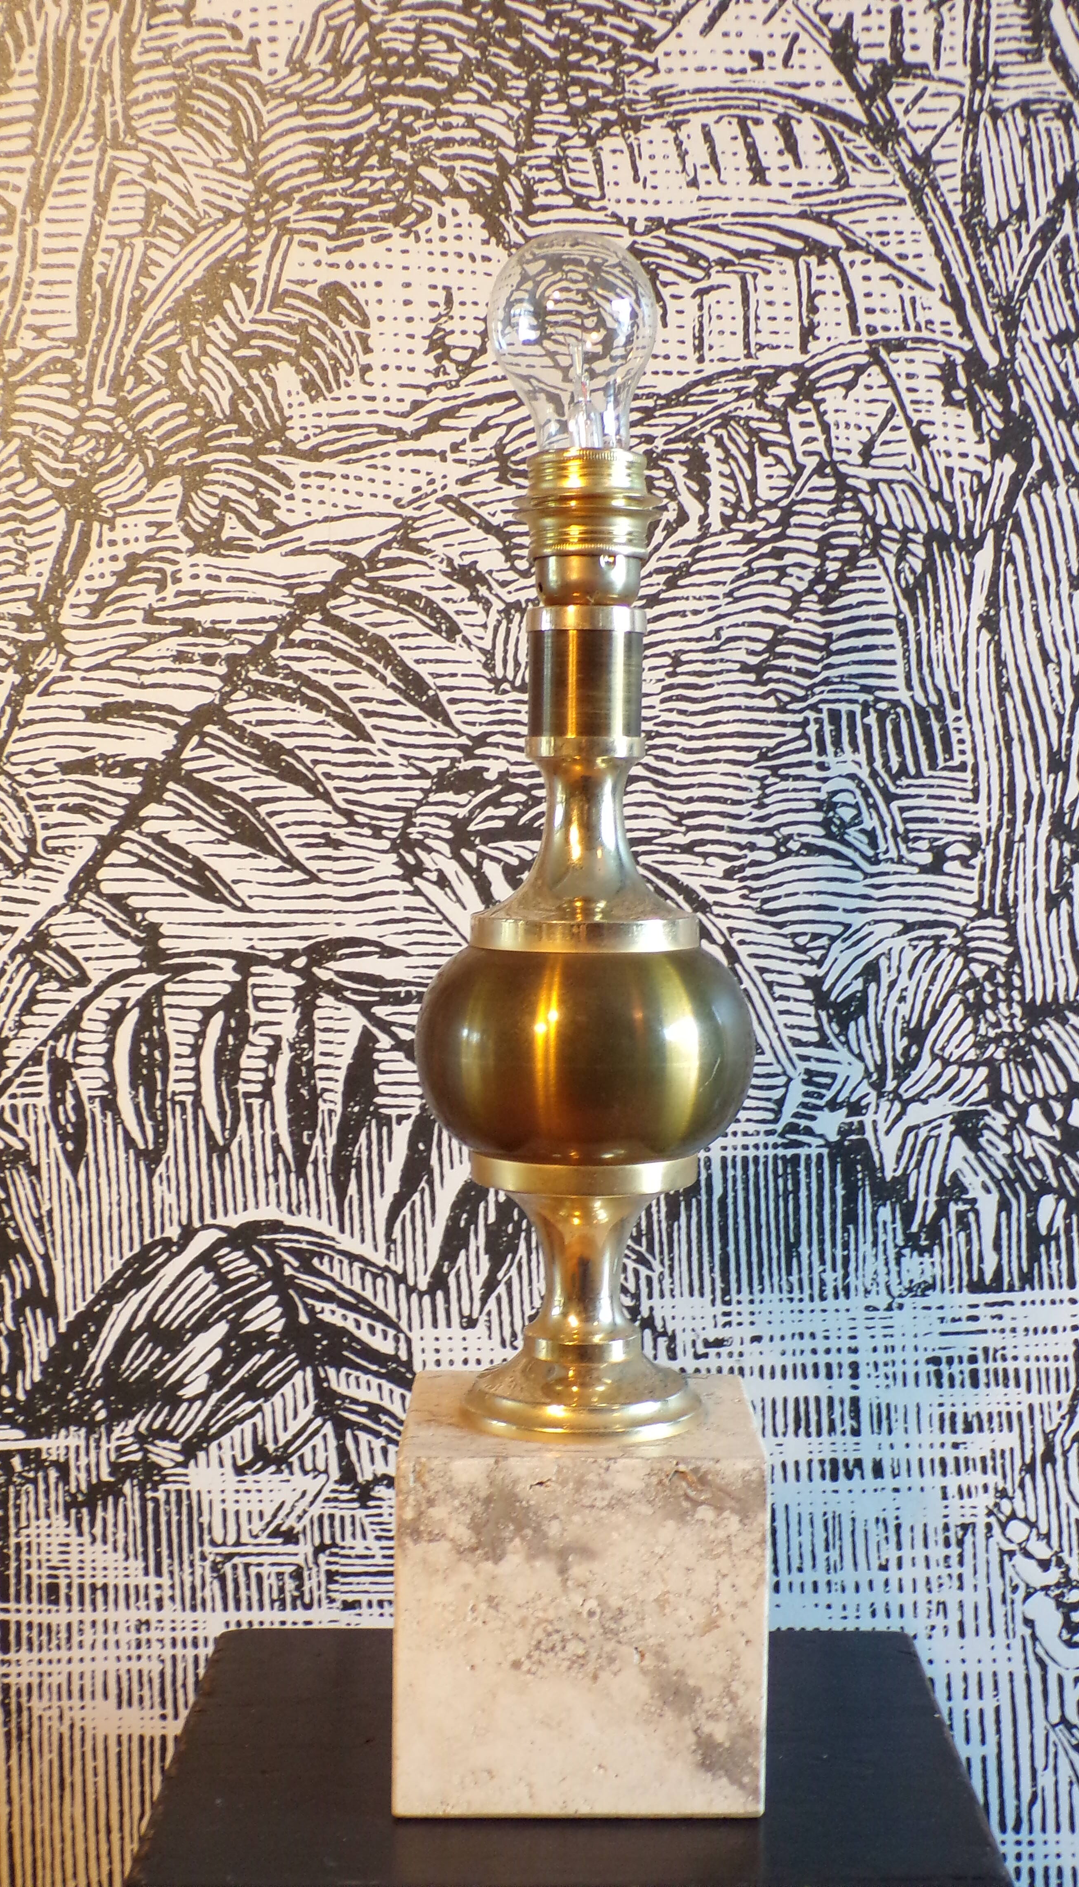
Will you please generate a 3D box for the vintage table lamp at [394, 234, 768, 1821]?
[{"bbox_3d":[0.015,0.022,0.789,0.121,0.523,0.118,1,4,0],"label":"vintage table lamp"}]

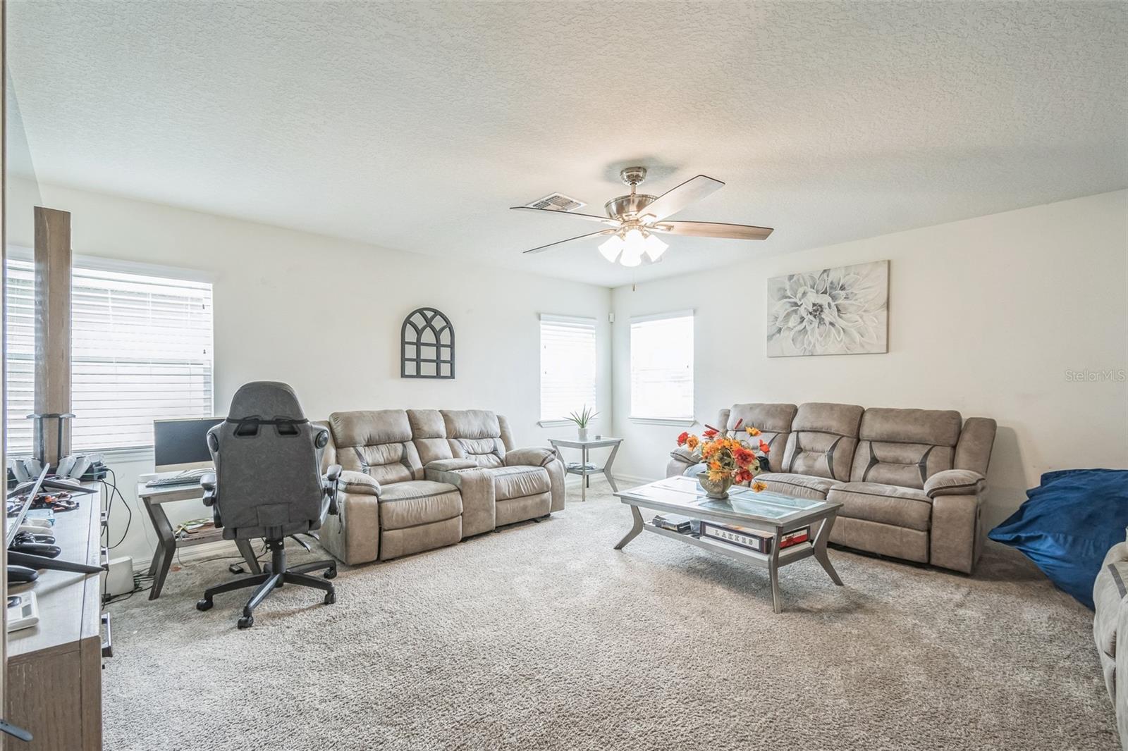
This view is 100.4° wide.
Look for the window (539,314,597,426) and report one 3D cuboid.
[{"bbox_3d":[0.073,-0.085,5.552,0.922,1.213,0.103,0,0,-42],"label":"window"}]

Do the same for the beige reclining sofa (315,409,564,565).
[{"bbox_3d":[-1.001,0.792,4.059,1.940,1.000,0.940,1,-1,-43],"label":"beige reclining sofa"}]

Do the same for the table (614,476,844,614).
[{"bbox_3d":[1.080,1.072,3.225,0.722,0.464,1.226,0,0,-42],"label":"table"}]

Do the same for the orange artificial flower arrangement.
[{"bbox_3d":[1.066,0.528,3.130,0.520,0.470,0.500,-1,-1,45],"label":"orange artificial flower arrangement"}]

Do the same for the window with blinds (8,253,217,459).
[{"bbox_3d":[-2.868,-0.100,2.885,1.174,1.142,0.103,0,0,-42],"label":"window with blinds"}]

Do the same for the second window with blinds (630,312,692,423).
[{"bbox_3d":[1.124,-0.093,5.466,0.840,1.250,0.100,-1,-1,45],"label":"second window with blinds"}]

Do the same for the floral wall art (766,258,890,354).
[{"bbox_3d":[2.350,-0.571,4.281,0.985,0.775,0.040,-1,-1,45],"label":"floral wall art"}]

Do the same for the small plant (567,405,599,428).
[{"bbox_3d":[0.208,0.438,5.030,0.290,0.250,0.290,1,-1,-41],"label":"small plant"}]

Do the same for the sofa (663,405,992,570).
[{"bbox_3d":[2.017,0.773,3.938,0.826,1.064,2.258,0,0,-42],"label":"sofa"}]

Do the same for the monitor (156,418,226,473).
[{"bbox_3d":[-2.351,0.467,3.097,0.535,0.381,0.168,0,0,-42],"label":"monitor"}]

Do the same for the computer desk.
[{"bbox_3d":[-2.318,0.996,3.035,0.645,0.639,0.503,0,0,-42],"label":"computer desk"}]

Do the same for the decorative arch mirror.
[{"bbox_3d":[-1.248,-0.303,4.384,0.520,0.660,0.030,1,-1,-41],"label":"decorative arch mirror"}]

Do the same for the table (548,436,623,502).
[{"bbox_3d":[0.240,1.007,5.150,0.570,0.610,0.570,1,-1,-41],"label":"table"}]

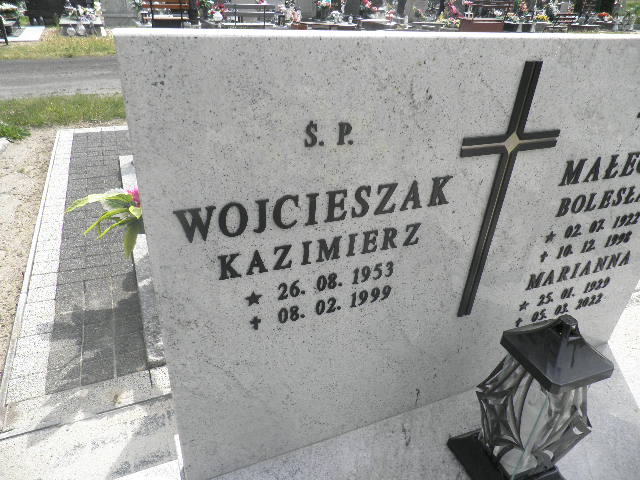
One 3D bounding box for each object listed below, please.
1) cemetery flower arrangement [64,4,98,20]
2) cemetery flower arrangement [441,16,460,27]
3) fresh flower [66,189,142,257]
[{"bbox_3d":[-4.939,-4.704,9.177,0.620,0.280,0.350,-10,33,-22],"label":"cemetery flower arrangement"},{"bbox_3d":[3.657,-6.069,12.323,0.470,0.250,0.300,-10,33,-22],"label":"cemetery flower arrangement"},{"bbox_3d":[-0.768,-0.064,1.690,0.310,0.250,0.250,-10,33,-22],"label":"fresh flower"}]

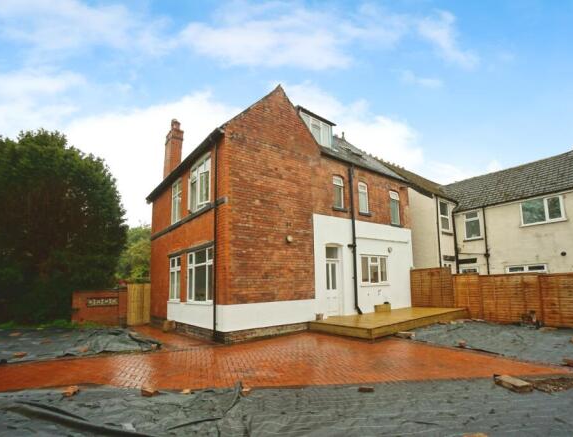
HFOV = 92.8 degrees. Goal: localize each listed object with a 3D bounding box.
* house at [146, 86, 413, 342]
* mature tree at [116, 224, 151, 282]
[{"bbox_3d":[-0.357,-0.137,12.733,9.800,8.300,7.500,6,-13,-38],"label":"house"},{"bbox_3d":[-9.767,2.263,18.505,5.000,6.000,5.000,4,-12,-27],"label":"mature tree"}]

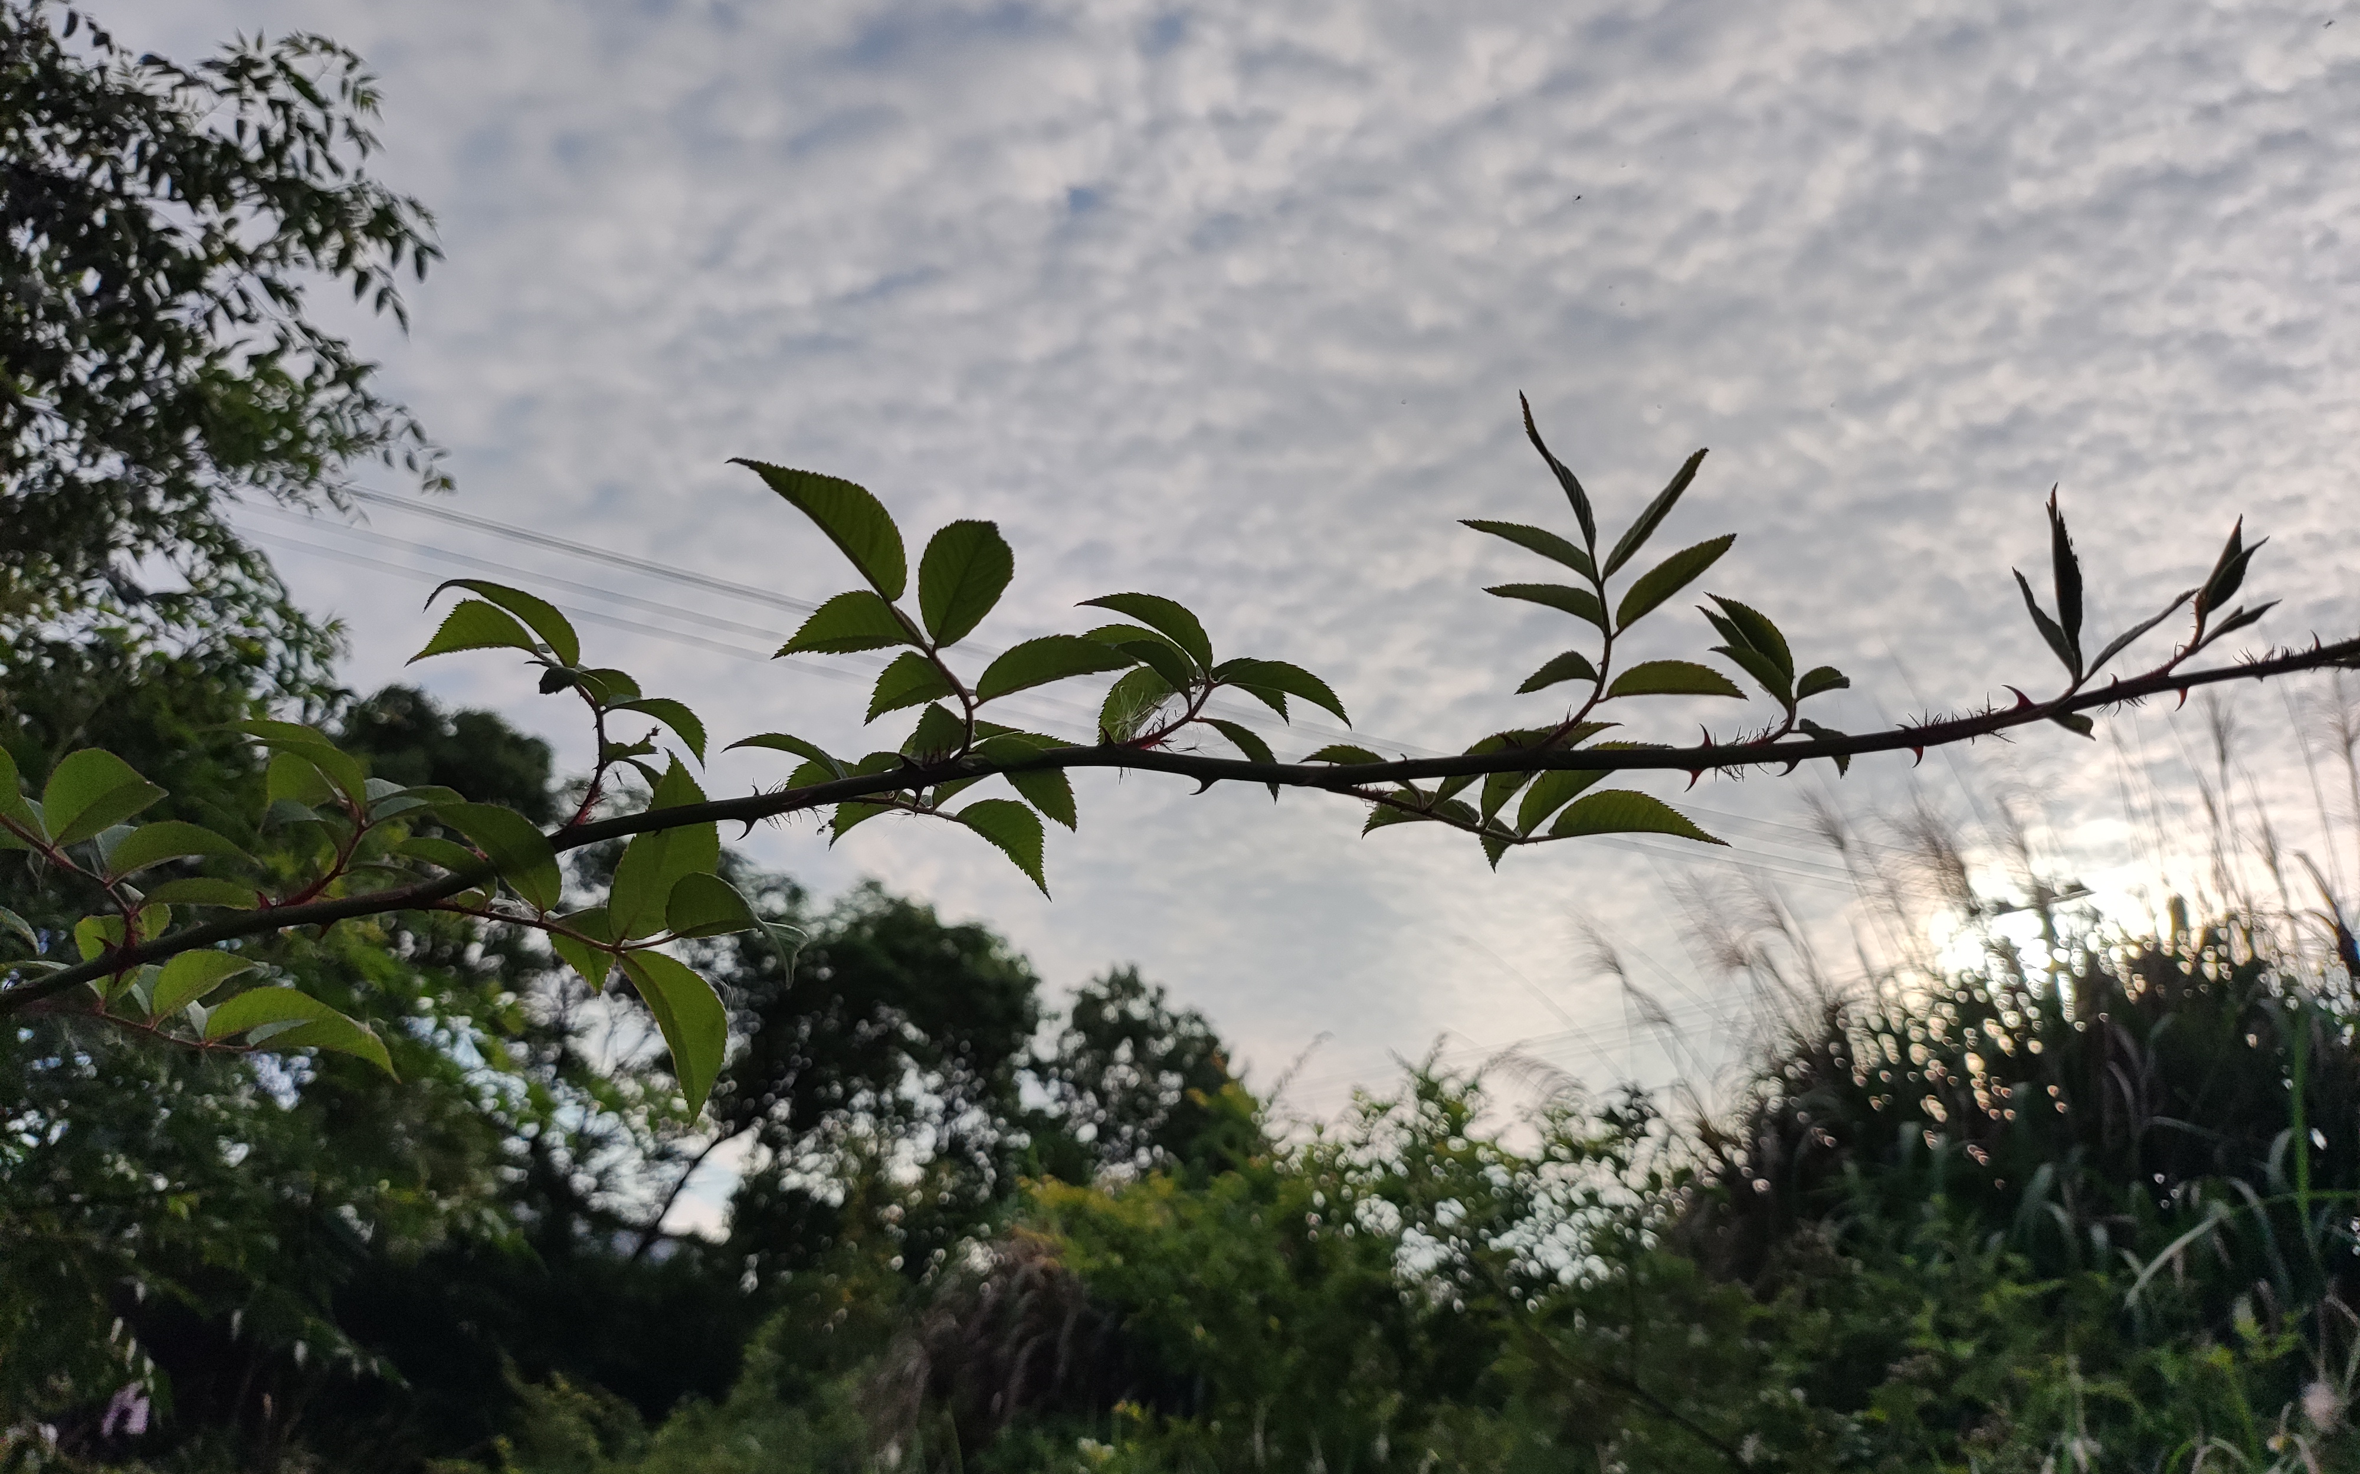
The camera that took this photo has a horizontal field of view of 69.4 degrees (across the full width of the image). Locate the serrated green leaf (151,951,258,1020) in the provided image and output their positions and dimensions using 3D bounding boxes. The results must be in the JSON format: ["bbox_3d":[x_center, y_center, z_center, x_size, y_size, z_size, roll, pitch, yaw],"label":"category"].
[{"bbox_3d":[-0.227,0.057,0.395,0.028,0.006,0.013,-31,-34,0],"label":"serrated green leaf"}]

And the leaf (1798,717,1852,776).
[{"bbox_3d":[0.170,0.003,0.450,0.005,0.018,0.009,-41,0,-4],"label":"leaf"}]

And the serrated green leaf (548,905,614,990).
[{"bbox_3d":[-0.156,0.056,0.446,0.018,0.008,0.027,6,-48,29],"label":"serrated green leaf"}]

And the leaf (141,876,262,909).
[{"bbox_3d":[-0.264,0.042,0.460,0.035,0.007,0.017,3,-18,13],"label":"leaf"}]

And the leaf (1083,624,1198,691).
[{"bbox_3d":[-0.011,-0.021,0.460,0.031,0.007,0.017,20,-28,0],"label":"leaf"}]

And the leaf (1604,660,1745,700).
[{"bbox_3d":[0.129,-0.015,0.444,0.038,0.007,0.017,0,-37,-5],"label":"leaf"}]

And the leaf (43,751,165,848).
[{"bbox_3d":[-0.274,0.017,0.435,0.035,0.008,0.021,-24,-66,10],"label":"leaf"}]

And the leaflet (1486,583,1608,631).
[{"bbox_3d":[0.090,-0.033,0.420,0.031,0.005,0.013,18,-19,0],"label":"leaflet"}]

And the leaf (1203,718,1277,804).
[{"bbox_3d":[0.017,0.006,0.460,0.006,0.028,0.013,-41,0,-11],"label":"leaf"}]

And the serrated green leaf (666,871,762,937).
[{"bbox_3d":[-0.108,0.040,0.400,0.023,0.005,0.013,-8,-34,-9],"label":"serrated green leaf"}]

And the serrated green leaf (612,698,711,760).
[{"bbox_3d":[-0.122,-0.003,0.405,0.026,0.007,0.012,32,-21,0],"label":"serrated green leaf"}]

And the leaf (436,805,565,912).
[{"bbox_3d":[-0.156,0.027,0.390,0.018,0.006,0.037,-30,-60,13],"label":"leaf"}]

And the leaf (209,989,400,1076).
[{"bbox_3d":[-0.234,0.078,0.455,0.049,0.010,0.023,12,-50,0],"label":"leaf"}]

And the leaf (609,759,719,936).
[{"bbox_3d":[-0.135,0.029,0.448,0.026,0.050,0.008,12,-5,5],"label":"leaf"}]

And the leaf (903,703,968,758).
[{"bbox_3d":[-0.056,-0.002,0.392,0.015,0.017,0.005,3,28,39],"label":"leaf"}]

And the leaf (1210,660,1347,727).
[{"bbox_3d":[0.023,-0.010,0.388,0.033,0.007,0.016,20,-28,-6],"label":"leaf"}]

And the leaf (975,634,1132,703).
[{"bbox_3d":[-0.029,-0.015,0.385,0.038,0.006,0.018,-15,-34,-6],"label":"leaf"}]

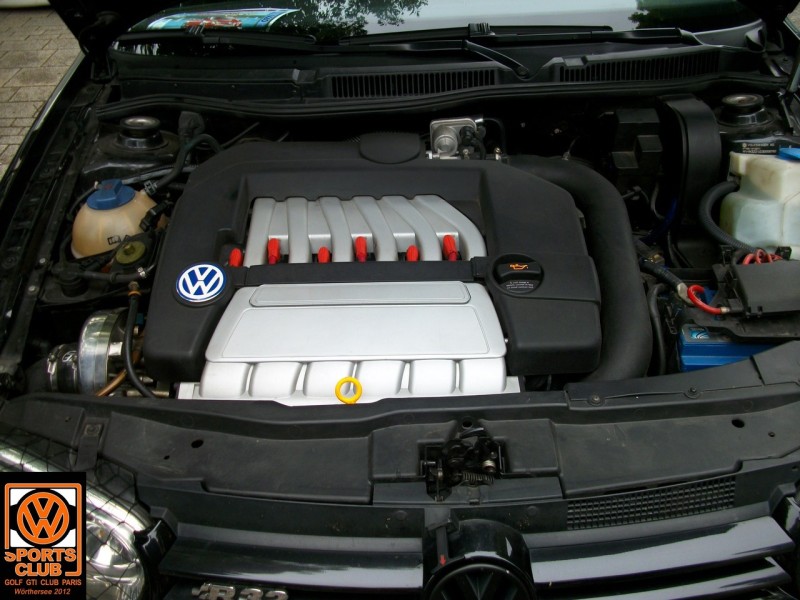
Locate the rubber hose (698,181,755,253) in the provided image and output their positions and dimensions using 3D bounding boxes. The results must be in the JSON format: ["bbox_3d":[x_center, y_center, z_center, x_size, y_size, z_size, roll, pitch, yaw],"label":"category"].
[{"bbox_3d":[0.523,-0.131,1.250,0.092,0.070,0.100,-1,36,0],"label":"rubber hose"}]

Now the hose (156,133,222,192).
[{"bbox_3d":[-0.349,-0.224,1.290,0.115,0.070,0.100,-1,36,0],"label":"hose"}]

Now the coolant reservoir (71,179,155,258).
[{"bbox_3d":[-0.449,-0.103,1.253,0.150,0.160,0.150,-1,36,0],"label":"coolant reservoir"}]

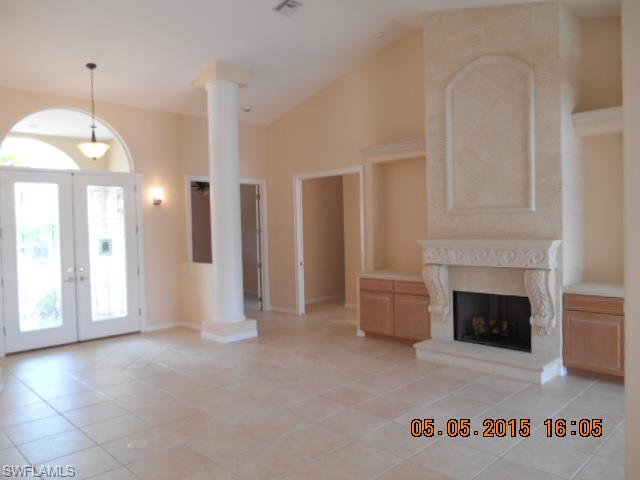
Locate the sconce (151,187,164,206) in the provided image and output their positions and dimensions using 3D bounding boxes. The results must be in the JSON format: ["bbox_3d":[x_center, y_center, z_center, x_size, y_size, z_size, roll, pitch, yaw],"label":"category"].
[{"bbox_3d":[-2.583,-0.690,7.629,0.179,0.298,0.159,-3,2,-45],"label":"sconce"}]

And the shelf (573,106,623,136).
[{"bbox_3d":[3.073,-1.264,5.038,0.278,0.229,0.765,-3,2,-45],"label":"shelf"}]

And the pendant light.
[{"bbox_3d":[-2.954,-1.651,6.256,0.388,1.229,0.388,-3,2,-45],"label":"pendant light"}]

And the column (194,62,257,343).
[{"bbox_3d":[-1.385,-0.525,7.133,0.601,3.925,0.601,-3,2,-45],"label":"column"}]

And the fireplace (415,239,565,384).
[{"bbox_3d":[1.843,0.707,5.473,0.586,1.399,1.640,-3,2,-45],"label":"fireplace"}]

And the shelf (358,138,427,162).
[{"bbox_3d":[1.153,-1.287,6.981,0.278,0.189,1.322,-3,2,-45],"label":"shelf"}]

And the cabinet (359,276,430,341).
[{"bbox_3d":[1.203,0.948,6.790,0.576,0.884,1.173,-3,2,-45],"label":"cabinet"}]

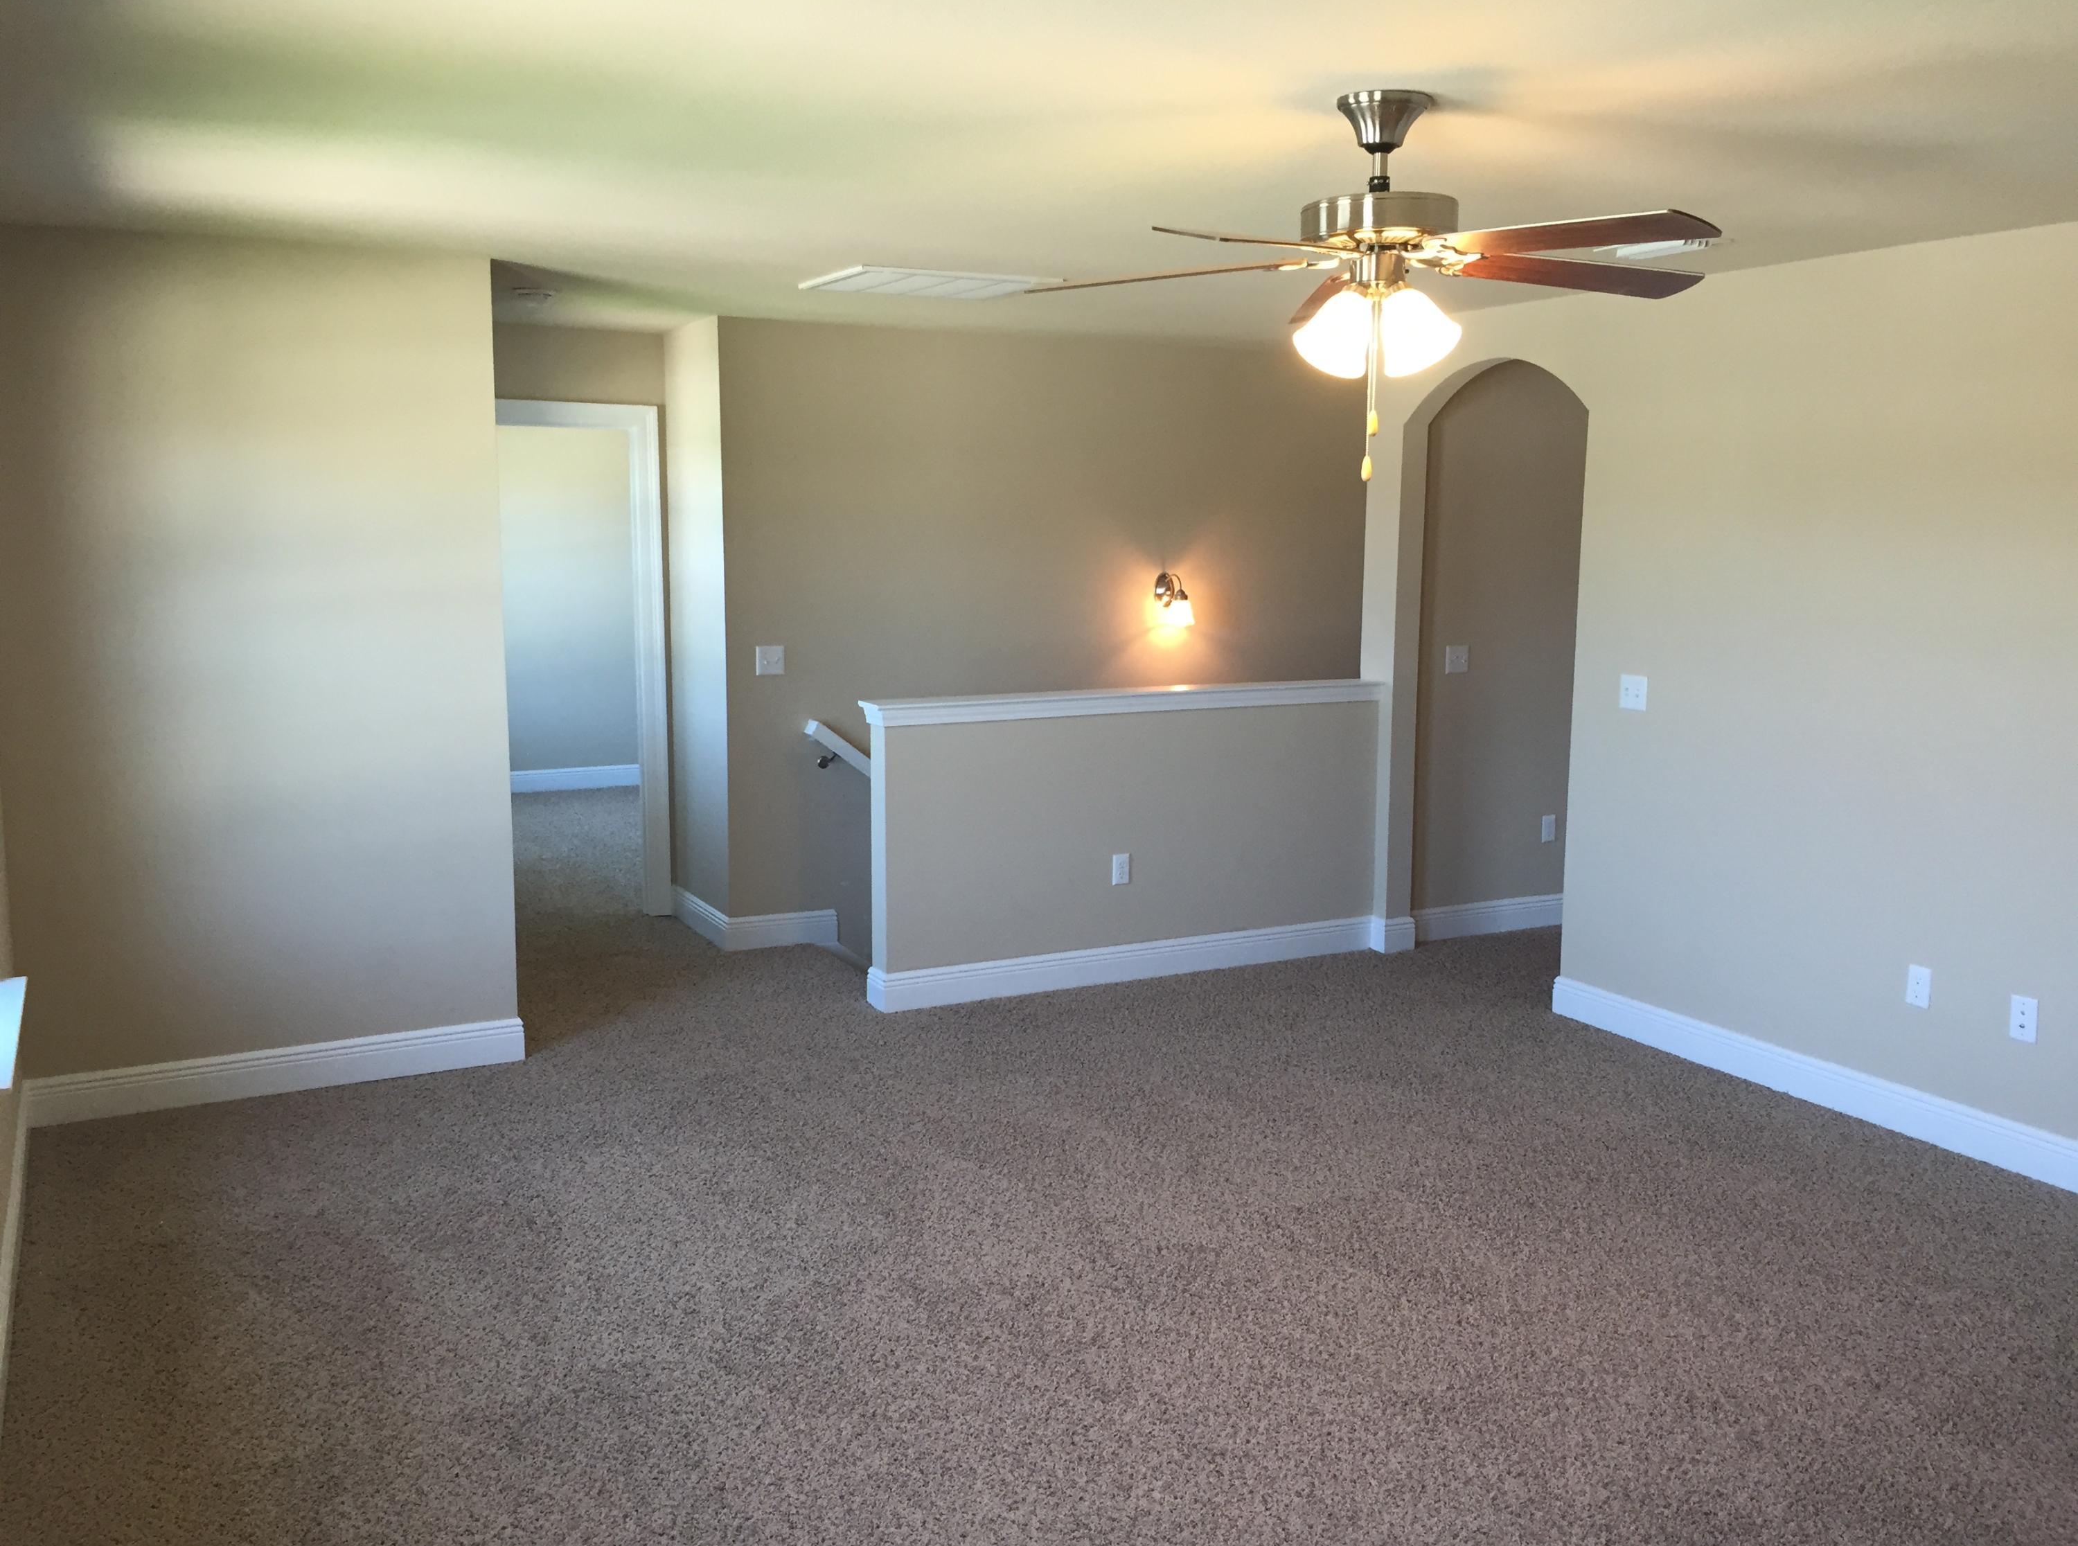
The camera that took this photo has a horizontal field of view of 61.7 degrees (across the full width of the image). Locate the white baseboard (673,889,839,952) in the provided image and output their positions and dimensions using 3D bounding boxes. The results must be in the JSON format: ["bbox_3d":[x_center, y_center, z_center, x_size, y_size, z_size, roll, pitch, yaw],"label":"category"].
[{"bbox_3d":[-1.199,0.584,7.297,0.478,0.142,0.735,-4,9,-28],"label":"white baseboard"}]

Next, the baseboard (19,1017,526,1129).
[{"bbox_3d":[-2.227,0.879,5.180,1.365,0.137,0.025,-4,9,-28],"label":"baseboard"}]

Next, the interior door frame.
[{"bbox_3d":[-2.040,-0.433,7.205,0.960,2.160,0.152,-4,9,-28],"label":"interior door frame"}]

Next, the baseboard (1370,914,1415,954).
[{"bbox_3d":[1.419,0.642,6.995,0.166,0.137,0.095,-4,9,-28],"label":"baseboard"}]

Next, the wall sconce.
[{"bbox_3d":[0.580,-0.759,7.551,0.112,0.215,0.190,-4,9,-28],"label":"wall sconce"}]

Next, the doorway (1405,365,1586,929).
[{"bbox_3d":[1.674,-0.342,6.374,0.152,2.265,0.950,-4,9,-28],"label":"doorway"}]

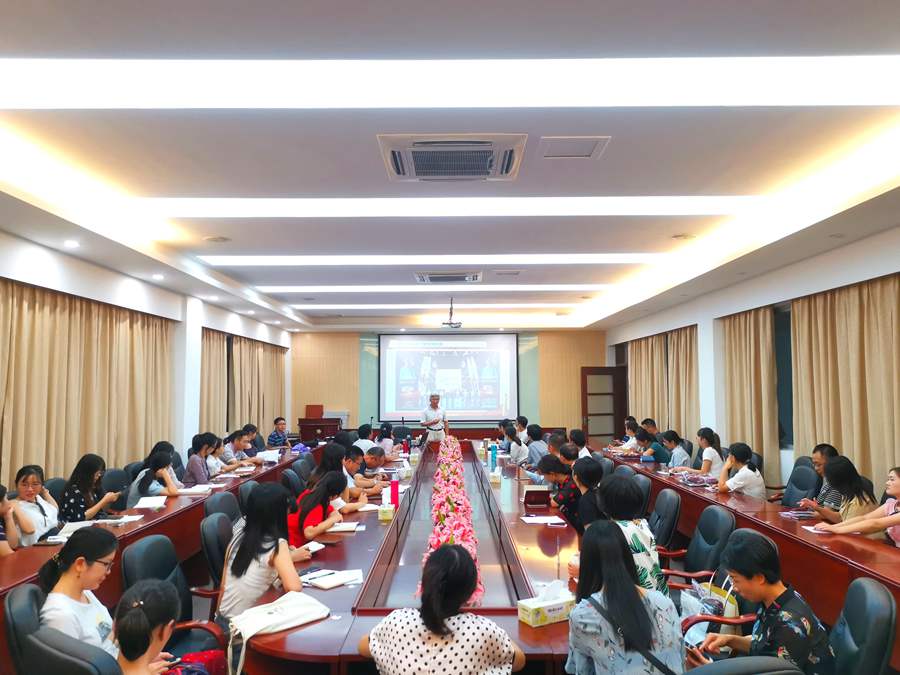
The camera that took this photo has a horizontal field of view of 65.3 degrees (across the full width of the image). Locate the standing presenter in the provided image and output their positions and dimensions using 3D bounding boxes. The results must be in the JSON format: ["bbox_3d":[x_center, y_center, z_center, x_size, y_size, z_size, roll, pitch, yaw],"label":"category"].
[{"bbox_3d":[-0.300,1.891,13.301,0.540,1.660,0.400,0,-4,-3],"label":"standing presenter"}]

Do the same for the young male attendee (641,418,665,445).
[{"bbox_3d":[2.990,1.911,10.793,0.750,1.270,0.500,0,-4,-6],"label":"young male attendee"}]

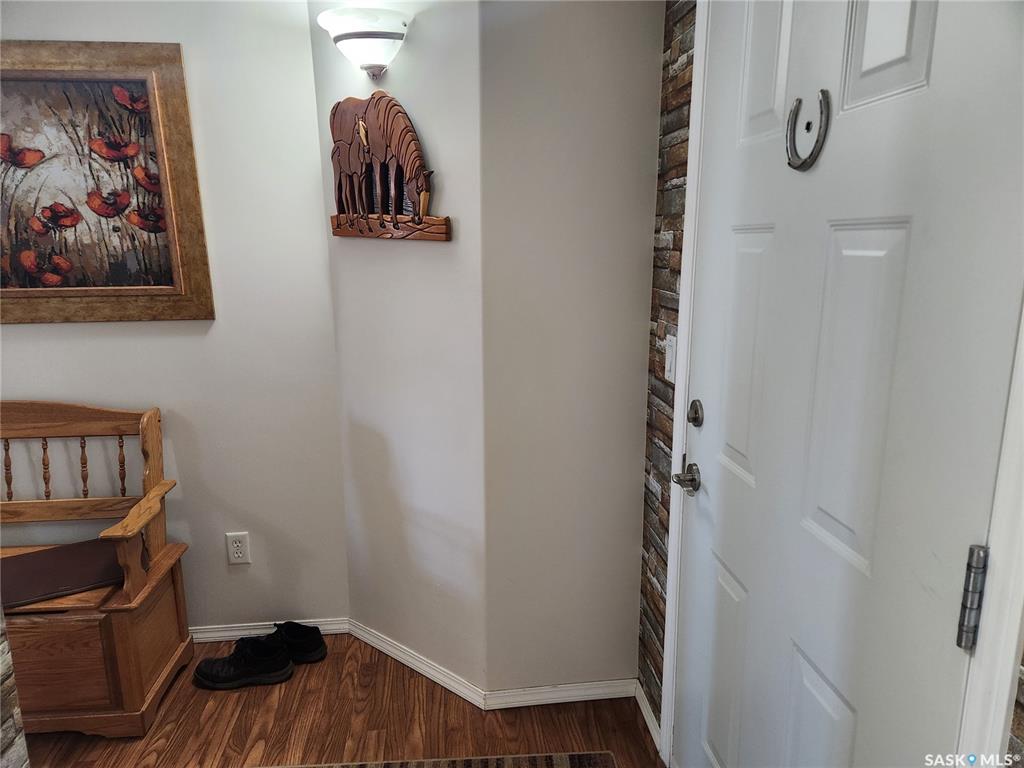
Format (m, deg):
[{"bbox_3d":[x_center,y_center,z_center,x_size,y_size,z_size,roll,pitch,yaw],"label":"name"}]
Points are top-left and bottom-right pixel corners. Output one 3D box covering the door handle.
[{"bbox_3d":[0.407,0.228,1.545,0.062,0.067,0.150,-2,12,-6],"label":"door handle"}]

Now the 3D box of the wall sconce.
[{"bbox_3d":[-0.427,-0.908,1.837,0.307,0.140,0.152,9,16,38],"label":"wall sconce"}]

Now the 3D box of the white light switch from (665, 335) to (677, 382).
[{"bbox_3d":[0.392,-0.062,1.678,0.010,0.114,0.070,-2,12,-6],"label":"white light switch"}]

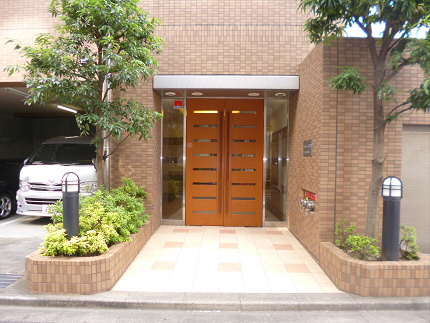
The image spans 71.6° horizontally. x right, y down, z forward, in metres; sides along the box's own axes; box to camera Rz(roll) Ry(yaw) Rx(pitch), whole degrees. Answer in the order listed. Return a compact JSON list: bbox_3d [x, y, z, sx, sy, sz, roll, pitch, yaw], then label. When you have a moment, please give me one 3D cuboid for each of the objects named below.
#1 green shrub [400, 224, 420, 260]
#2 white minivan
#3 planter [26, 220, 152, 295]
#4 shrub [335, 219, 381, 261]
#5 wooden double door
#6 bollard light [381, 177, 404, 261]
[{"bbox_3d":[2.360,0.975,3.600,0.280,0.430,0.280,1,1,2],"label":"green shrub"},{"bbox_3d":[-3.450,0.350,8.650,1.740,1.980,4.700,1,1,2],"label":"white minivan"},{"bbox_3d":[-1.650,1.277,4.320,1.000,0.370,2.030,1,1,2],"label":"planter"},{"bbox_3d":[1.770,0.950,3.680,0.570,0.460,0.430,1,1,2],"label":"shrub"},{"bbox_3d":[0.204,0.029,6.100,1.580,2.590,0.120,1,1,2],"label":"wooden double door"},{"bbox_3d":[2.110,0.685,3.550,0.235,1.000,0.235,1,1,2],"label":"bollard light"}]

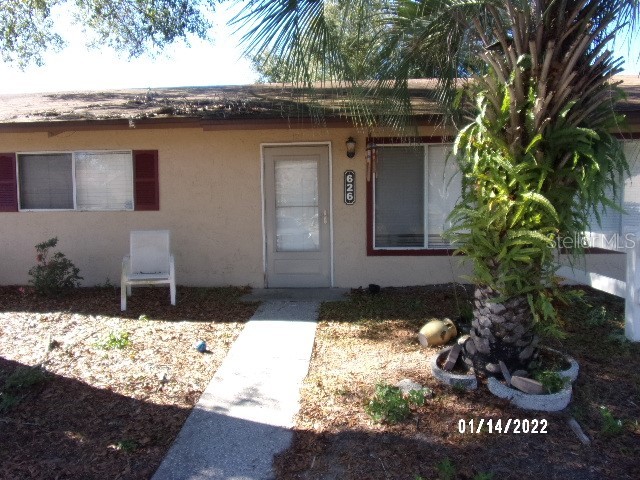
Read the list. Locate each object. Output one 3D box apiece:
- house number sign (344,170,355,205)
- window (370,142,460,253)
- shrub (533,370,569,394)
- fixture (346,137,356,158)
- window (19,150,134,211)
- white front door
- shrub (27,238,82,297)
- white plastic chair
[{"bbox_3d":[0.436,-0.756,6.423,0.155,0.497,0.030,-1,4,3],"label":"house number sign"},{"bbox_3d":[1.464,-0.620,6.402,1.458,1.566,0.100,-1,4,3],"label":"window"},{"bbox_3d":[2.052,1.277,3.950,0.290,0.220,0.270,-1,4,3],"label":"shrub"},{"bbox_3d":[0.447,-1.310,6.301,0.142,0.302,0.190,-1,4,3],"label":"fixture"},{"bbox_3d":[-3.632,-0.875,6.611,1.780,0.895,0.100,-1,4,3],"label":"window"},{"bbox_3d":[-0.333,-0.359,6.499,1.051,2.106,0.090,-1,4,3],"label":"white front door"},{"bbox_3d":[-3.827,0.398,6.420,0.680,0.800,0.580,-1,4,3],"label":"shrub"},{"bbox_3d":[-2.366,0.393,6.120,0.660,0.970,0.680,-2,4,-17],"label":"white plastic chair"}]

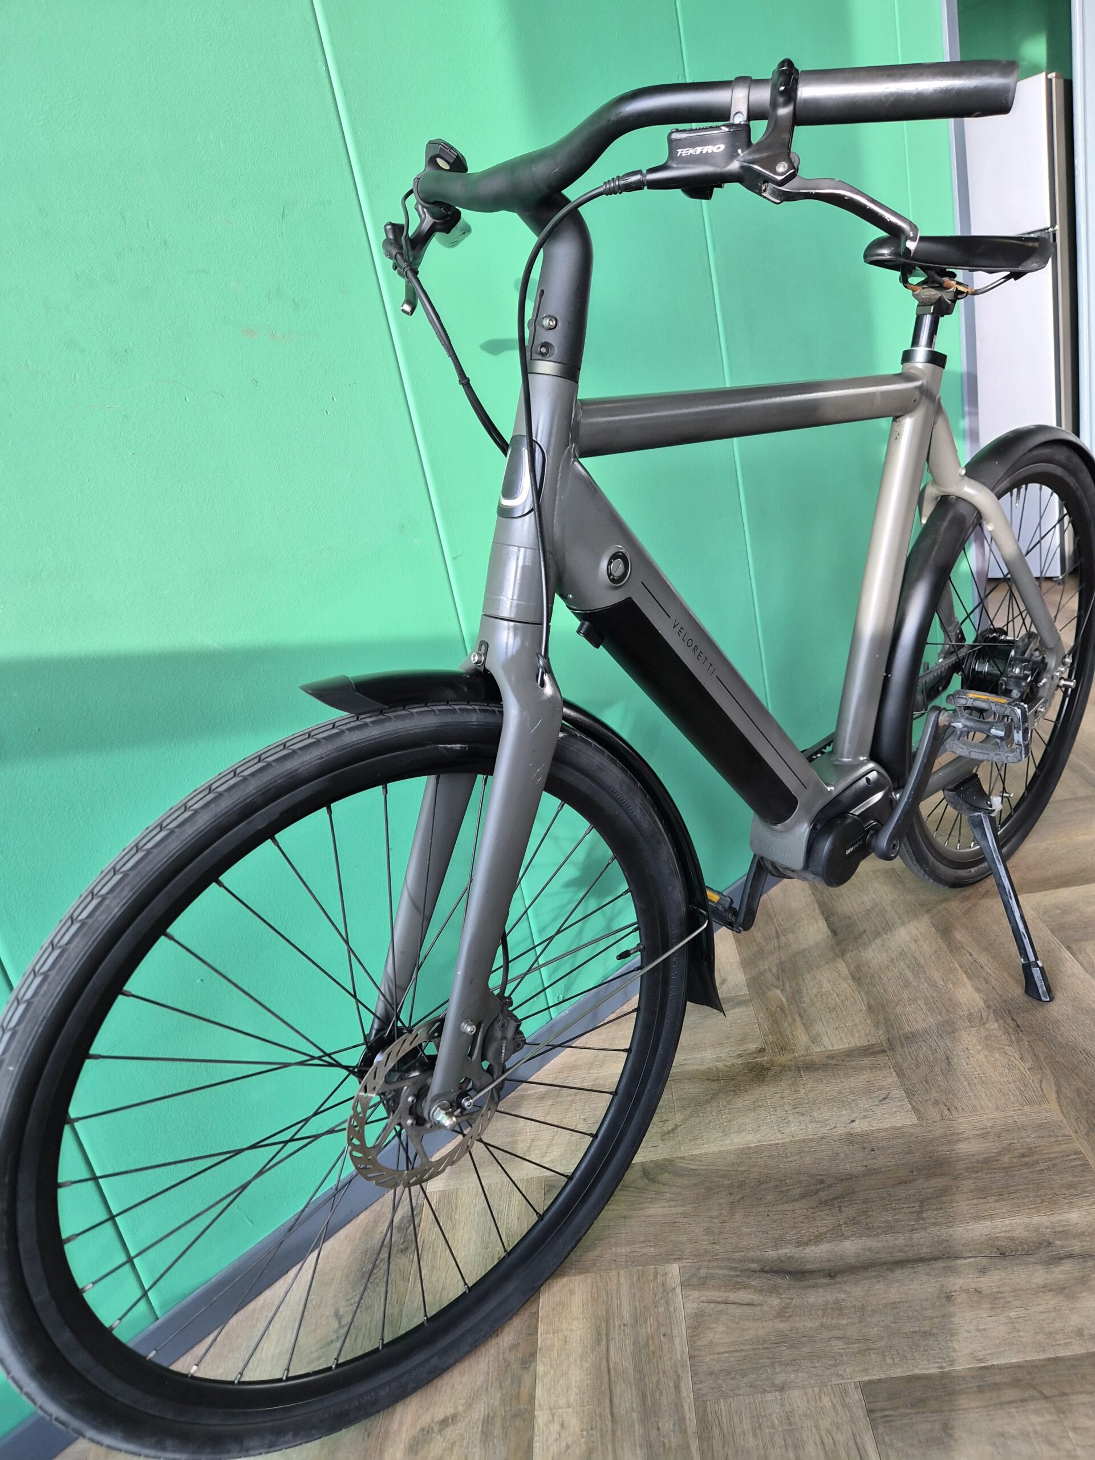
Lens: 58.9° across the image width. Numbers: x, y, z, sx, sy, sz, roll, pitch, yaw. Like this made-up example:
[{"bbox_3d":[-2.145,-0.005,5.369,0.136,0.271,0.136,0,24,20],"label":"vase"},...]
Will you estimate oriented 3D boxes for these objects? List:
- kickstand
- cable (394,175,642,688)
[{"bbox_3d":[0.642,0.209,1.364,0.110,0.300,0.145,-26,23,-35],"label":"kickstand"},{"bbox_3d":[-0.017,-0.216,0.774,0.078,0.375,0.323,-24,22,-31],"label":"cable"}]

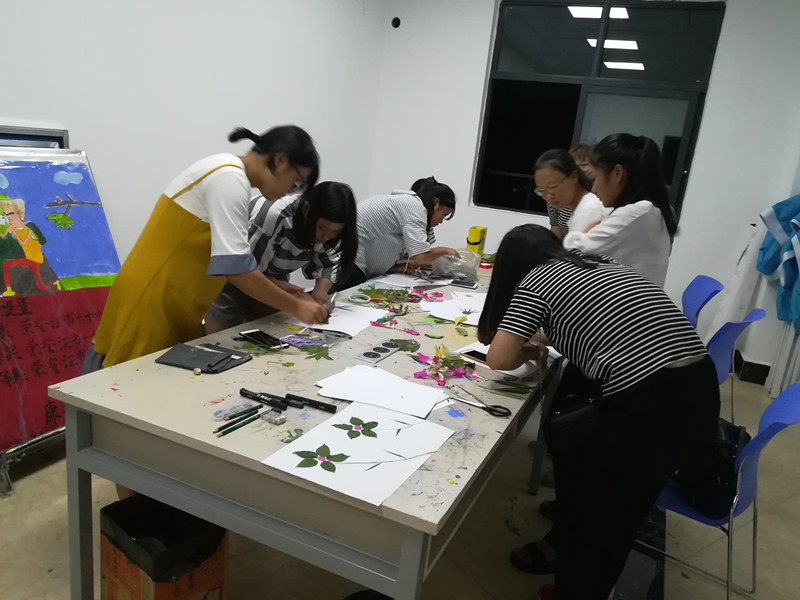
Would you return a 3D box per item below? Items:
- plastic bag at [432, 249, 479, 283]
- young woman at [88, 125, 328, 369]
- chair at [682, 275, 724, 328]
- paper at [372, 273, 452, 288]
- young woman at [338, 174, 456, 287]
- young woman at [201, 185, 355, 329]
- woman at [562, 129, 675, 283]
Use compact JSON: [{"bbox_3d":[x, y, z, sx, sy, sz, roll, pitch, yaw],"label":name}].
[{"bbox_3d":[0.321,-0.199,3.490,0.220,0.160,0.250,3,14,-14],"label":"plastic bag"},{"bbox_3d":[-0.687,0.094,2.209,0.780,1.490,0.470,2,14,-17],"label":"young woman"},{"bbox_3d":[1.844,0.227,4.198,0.500,0.820,0.460,7,14,5],"label":"chair"},{"bbox_3d":[0.100,-0.118,3.372,0.300,0.015,0.420,14,16,30],"label":"paper"},{"bbox_3d":[-0.058,-0.082,3.607,0.760,1.300,0.470,6,14,-2],"label":"young woman"},{"bbox_3d":[-0.532,0.102,2.665,0.660,1.290,0.460,7,14,3],"label":"young woman"},{"bbox_3d":[0.839,0.130,2.502,0.420,1.600,0.460,14,16,29],"label":"woman"}]

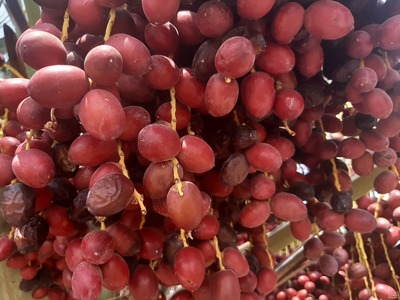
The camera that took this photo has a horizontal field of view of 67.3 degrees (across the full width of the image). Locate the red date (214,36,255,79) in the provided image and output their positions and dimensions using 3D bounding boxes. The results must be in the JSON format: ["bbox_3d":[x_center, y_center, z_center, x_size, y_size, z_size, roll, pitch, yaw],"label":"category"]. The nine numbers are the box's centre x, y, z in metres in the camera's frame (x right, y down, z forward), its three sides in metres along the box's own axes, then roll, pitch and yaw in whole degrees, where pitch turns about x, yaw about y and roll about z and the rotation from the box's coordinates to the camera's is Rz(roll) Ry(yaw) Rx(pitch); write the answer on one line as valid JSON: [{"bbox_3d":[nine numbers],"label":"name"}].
[{"bbox_3d":[0.027,-0.070,0.226,0.028,0.036,0.028,44,-33,-7],"label":"red date"}]

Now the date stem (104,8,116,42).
[{"bbox_3d":[-0.075,-0.104,0.250,0.004,0.032,0.004,12,-11,-21],"label":"date stem"}]

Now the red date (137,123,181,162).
[{"bbox_3d":[-0.031,-0.005,0.232,0.028,0.028,0.037,7,0,33],"label":"red date"}]

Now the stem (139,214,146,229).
[{"bbox_3d":[-0.054,0.068,0.285,0.003,0.014,0.003,11,-12,-8],"label":"stem"}]

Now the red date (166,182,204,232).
[{"bbox_3d":[-0.011,0.044,0.235,0.028,0.038,0.028,-5,-24,-4],"label":"red date"}]

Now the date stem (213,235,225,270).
[{"bbox_3d":[0.020,0.105,0.305,0.004,0.034,0.004,-14,-12,-1],"label":"date stem"}]

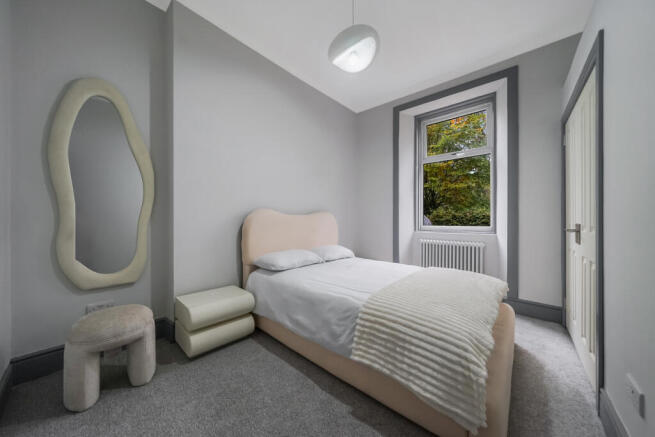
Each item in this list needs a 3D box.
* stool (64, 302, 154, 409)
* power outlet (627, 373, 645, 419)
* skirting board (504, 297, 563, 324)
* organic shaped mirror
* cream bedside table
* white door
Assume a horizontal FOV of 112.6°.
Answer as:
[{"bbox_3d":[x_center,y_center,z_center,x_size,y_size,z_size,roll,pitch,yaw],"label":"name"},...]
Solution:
[{"bbox_3d":[-1.385,0.855,1.422,0.425,0.420,0.425,0,0,41],"label":"stool"},{"bbox_3d":[1.174,0.672,0.832,0.012,0.085,0.140,0,0,41],"label":"power outlet"},{"bbox_3d":[2.212,0.983,2.353,0.442,0.165,0.022,0,0,41],"label":"skirting board"},{"bbox_3d":[-1.689,-0.261,1.683,0.061,1.555,0.565,0,0,41],"label":"organic shaped mirror"},{"bbox_3d":[-0.983,0.872,1.948,0.373,0.386,0.522,0,0,41],"label":"cream bedside table"},{"bbox_3d":[2.010,0.060,1.728,0.042,2.010,1.113,0,0,41],"label":"white door"}]

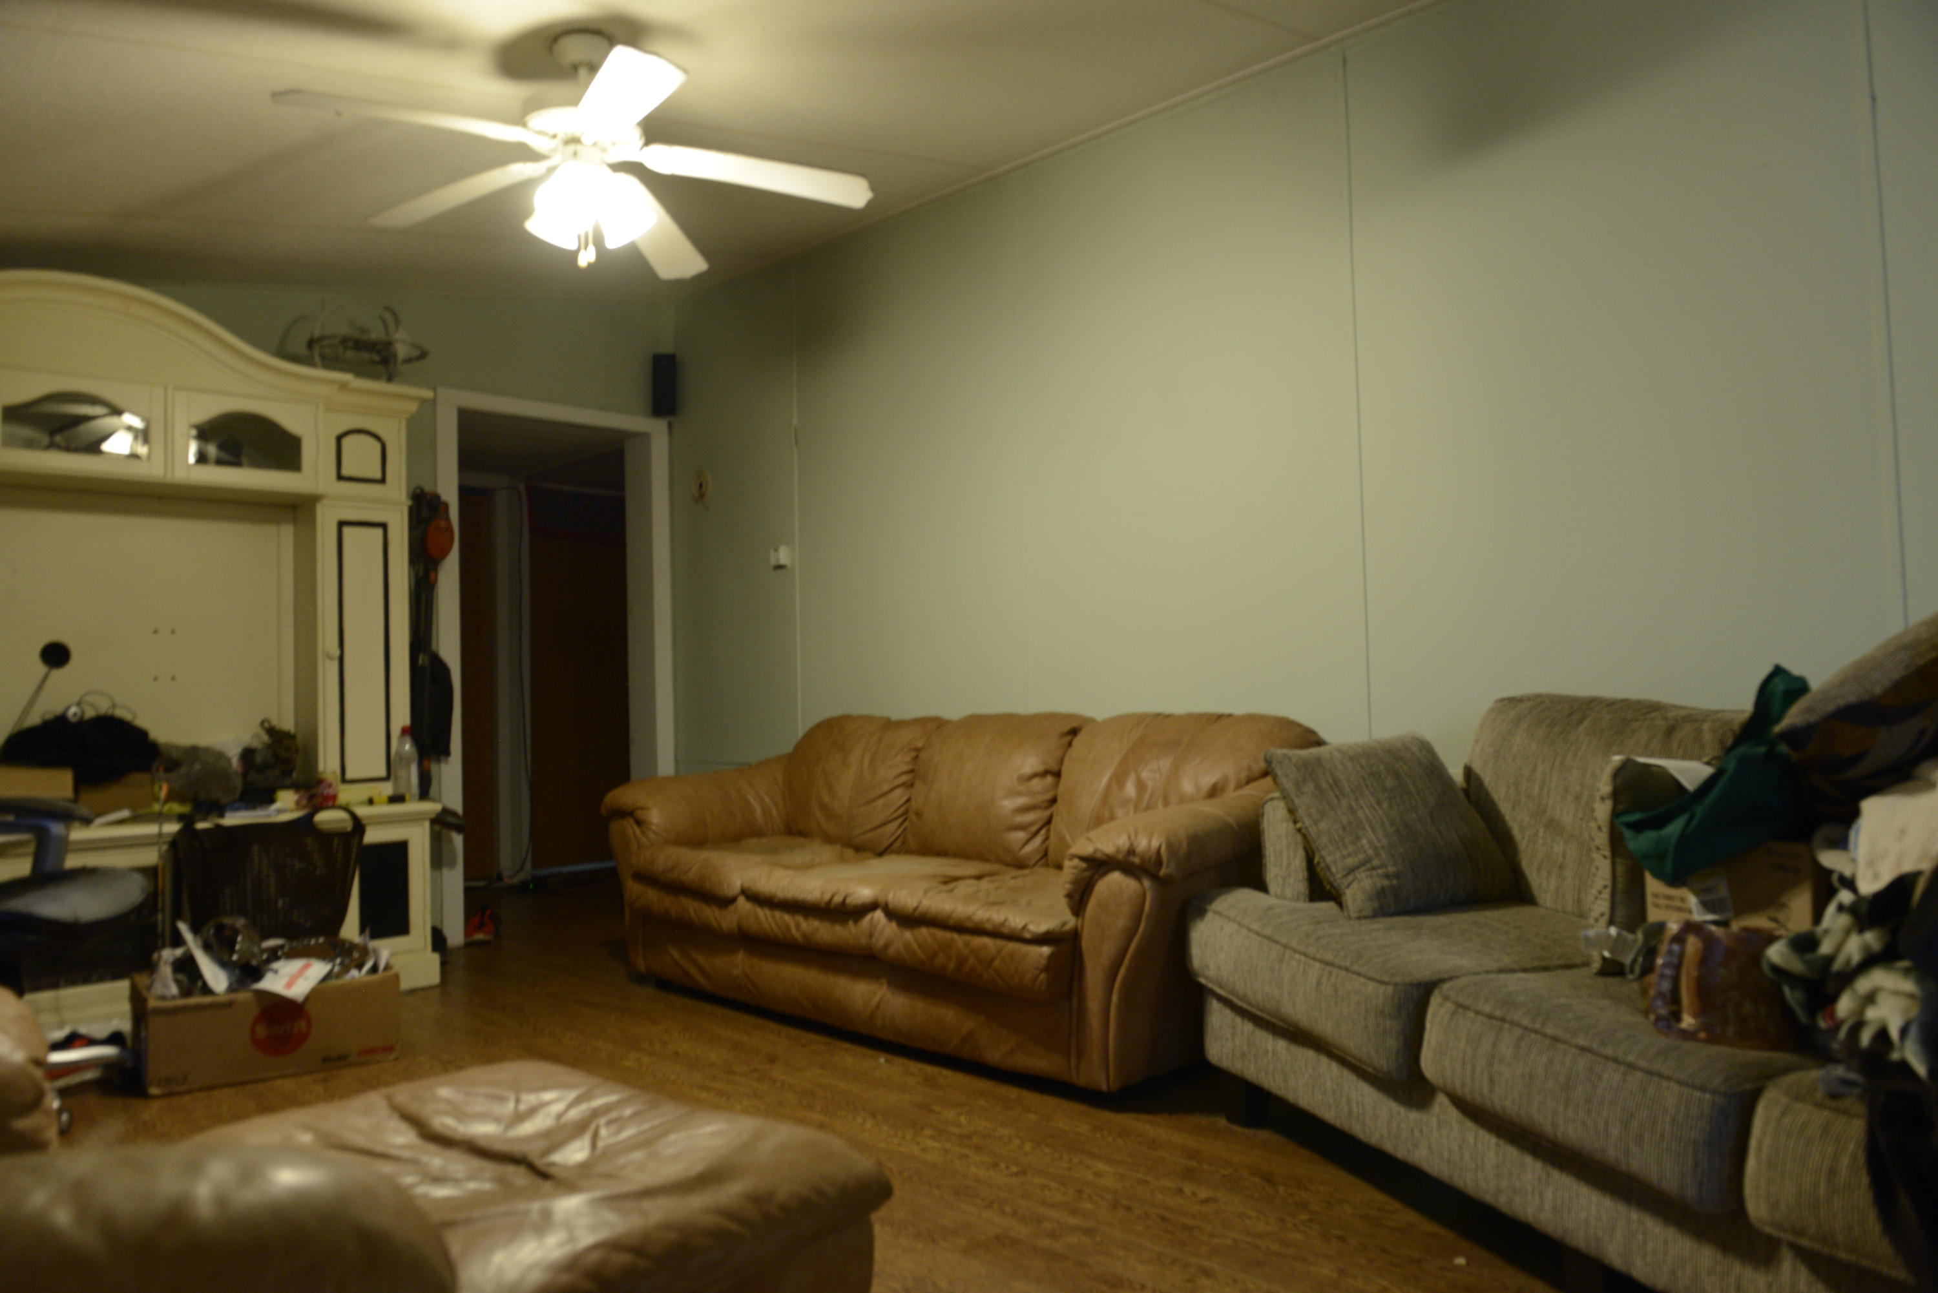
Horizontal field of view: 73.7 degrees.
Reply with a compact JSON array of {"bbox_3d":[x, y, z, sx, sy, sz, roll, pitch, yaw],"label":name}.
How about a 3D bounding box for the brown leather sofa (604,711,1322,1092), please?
[{"bbox_3d":[-0.114,0.635,3.865,2.150,0.860,0.970,-4,-3,42],"label":"brown leather sofa"}]

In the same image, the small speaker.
[{"bbox_3d":[-1.338,-1.138,5.670,0.105,0.265,0.105,-1,-2,-9],"label":"small speaker"}]

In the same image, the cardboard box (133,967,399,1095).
[{"bbox_3d":[-1.868,0.989,3.453,0.560,0.220,0.440,0,-3,-34],"label":"cardboard box"}]

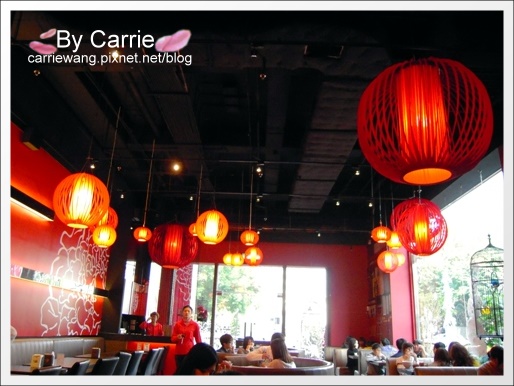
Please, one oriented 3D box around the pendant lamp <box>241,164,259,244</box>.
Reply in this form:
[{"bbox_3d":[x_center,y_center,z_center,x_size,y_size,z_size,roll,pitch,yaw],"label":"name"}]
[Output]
[{"bbox_3d":[-0.087,0.191,6.310,0.280,1.245,0.280,2,-18,2],"label":"pendant lamp"}]

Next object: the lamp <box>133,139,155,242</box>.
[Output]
[{"bbox_3d":[-1.894,-0.081,7.310,0.320,1.890,0.320,2,-18,1],"label":"lamp"}]

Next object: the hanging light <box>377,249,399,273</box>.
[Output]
[{"bbox_3d":[2.510,1.327,8.000,0.400,0.420,0.400,2,-18,2],"label":"hanging light"}]

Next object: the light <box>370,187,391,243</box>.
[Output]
[{"bbox_3d":[2.122,0.368,7.141,0.330,0.940,0.330,2,-18,1],"label":"light"}]

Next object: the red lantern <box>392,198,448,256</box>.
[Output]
[{"bbox_3d":[1.813,0.387,4.600,0.590,0.610,0.590,2,-18,2],"label":"red lantern"}]

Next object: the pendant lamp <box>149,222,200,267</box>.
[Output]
[{"bbox_3d":[-1.305,0.828,6.500,0.790,0.700,0.790,2,-18,2],"label":"pendant lamp"}]

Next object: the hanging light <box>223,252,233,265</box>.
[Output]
[{"bbox_3d":[-0.589,1.375,8.600,0.255,0.255,0.255,2,-18,2],"label":"hanging light"}]

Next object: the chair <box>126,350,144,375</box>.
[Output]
[{"bbox_3d":[-1.938,2.672,5.759,0.550,0.880,0.460,2,-18,1],"label":"chair"}]

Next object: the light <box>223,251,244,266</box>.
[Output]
[{"bbox_3d":[-0.460,1.359,8.500,0.420,0.270,0.280,2,-18,2],"label":"light"}]

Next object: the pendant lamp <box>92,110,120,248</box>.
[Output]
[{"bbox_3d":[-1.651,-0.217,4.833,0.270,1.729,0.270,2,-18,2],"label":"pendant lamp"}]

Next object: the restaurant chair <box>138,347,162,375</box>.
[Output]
[{"bbox_3d":[-1.934,2.972,6.660,0.550,0.880,0.460,2,-18,1],"label":"restaurant chair"}]

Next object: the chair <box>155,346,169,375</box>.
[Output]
[{"bbox_3d":[-1.931,3.147,7.182,0.550,0.880,0.460,2,-18,1],"label":"chair"}]

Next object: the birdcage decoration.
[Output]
[{"bbox_3d":[2.785,1.083,4.897,0.490,1.200,0.490,2,-18,1],"label":"birdcage decoration"}]

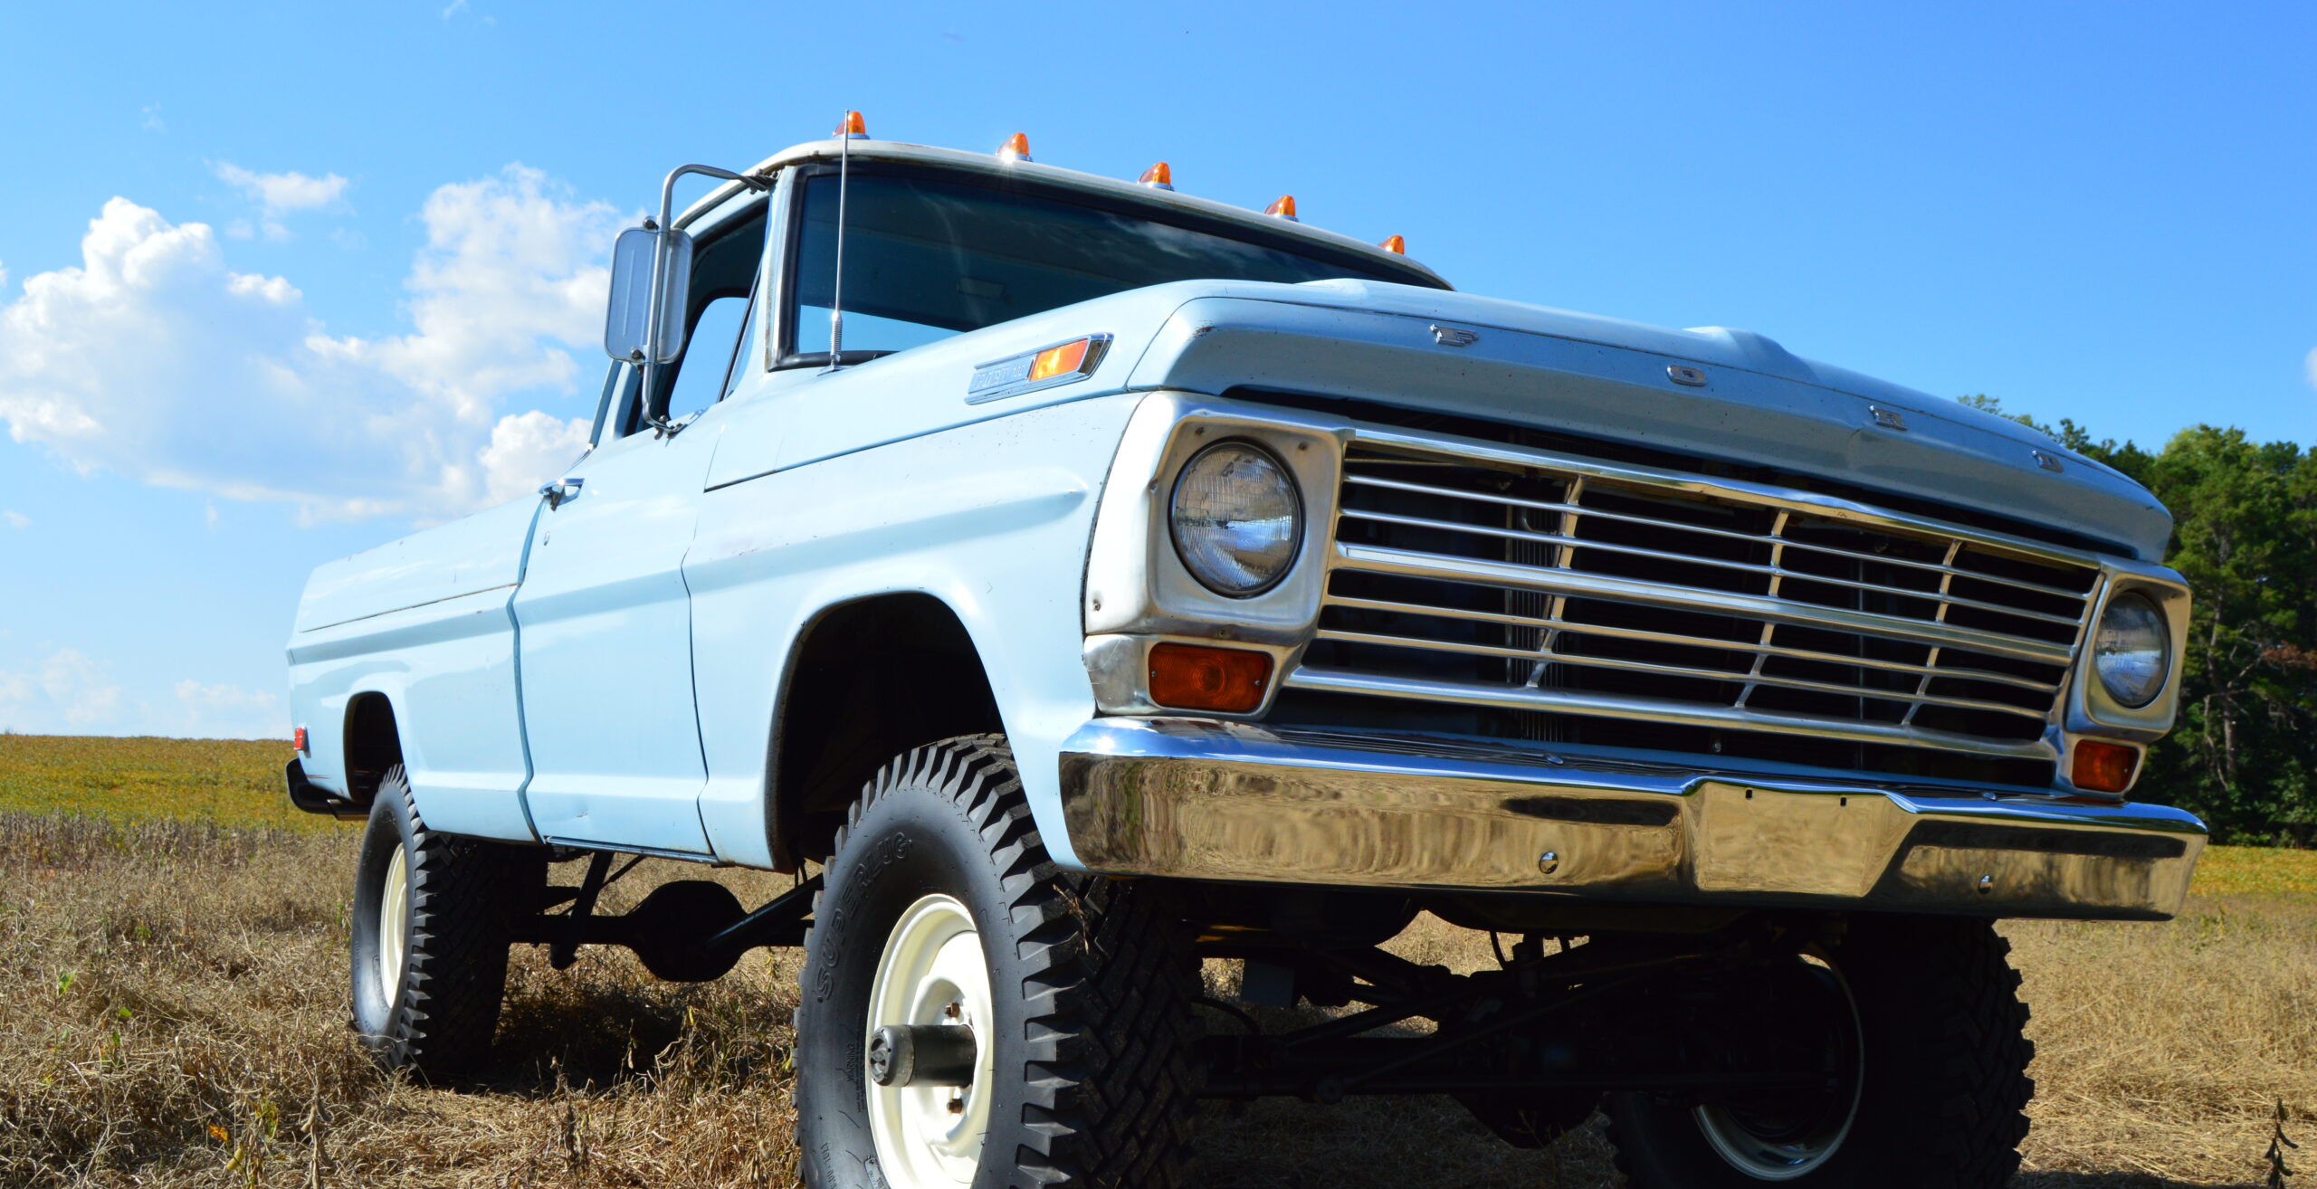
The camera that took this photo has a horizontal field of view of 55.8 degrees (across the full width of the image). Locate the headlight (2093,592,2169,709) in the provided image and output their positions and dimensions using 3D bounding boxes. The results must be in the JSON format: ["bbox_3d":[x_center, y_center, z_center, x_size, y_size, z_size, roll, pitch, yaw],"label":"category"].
[{"bbox_3d":[1.538,0.085,3.476,0.190,0.190,0.080,7,-7,-31],"label":"headlight"}]

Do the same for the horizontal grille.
[{"bbox_3d":[0.822,0.030,3.017,1.480,0.330,0.140,7,-7,-31],"label":"horizontal grille"}]

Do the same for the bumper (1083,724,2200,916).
[{"bbox_3d":[0.792,0.336,3.006,2.000,0.190,0.240,7,-7,-31],"label":"bumper"}]

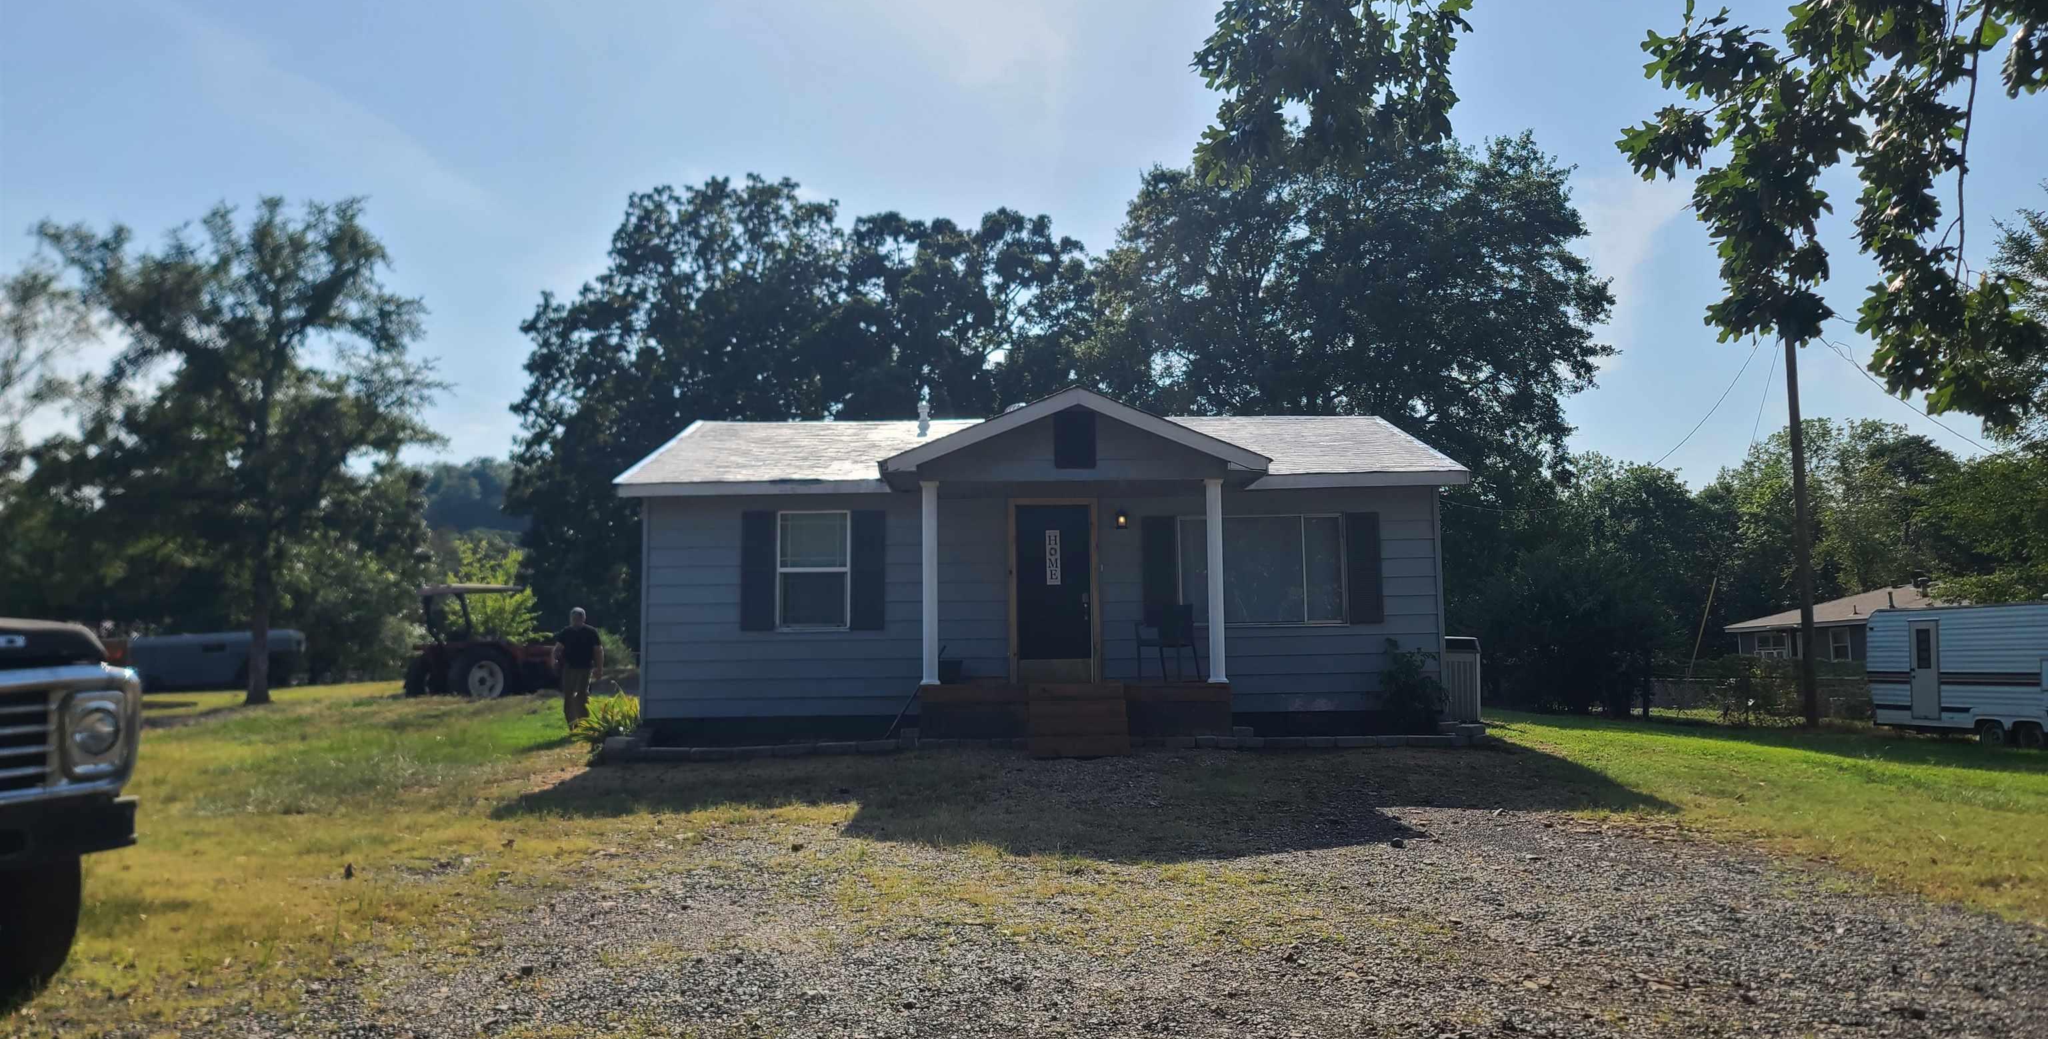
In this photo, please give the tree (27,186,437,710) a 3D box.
[{"bbox_3d":[-17.977,-1.608,33.686,9.209,11.509,8.748,-1,-4,0],"label":"tree"}]

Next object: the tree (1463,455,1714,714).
[{"bbox_3d":[13.023,1.442,33.968,5.783,5.888,5.783,-1,-4,0],"label":"tree"}]

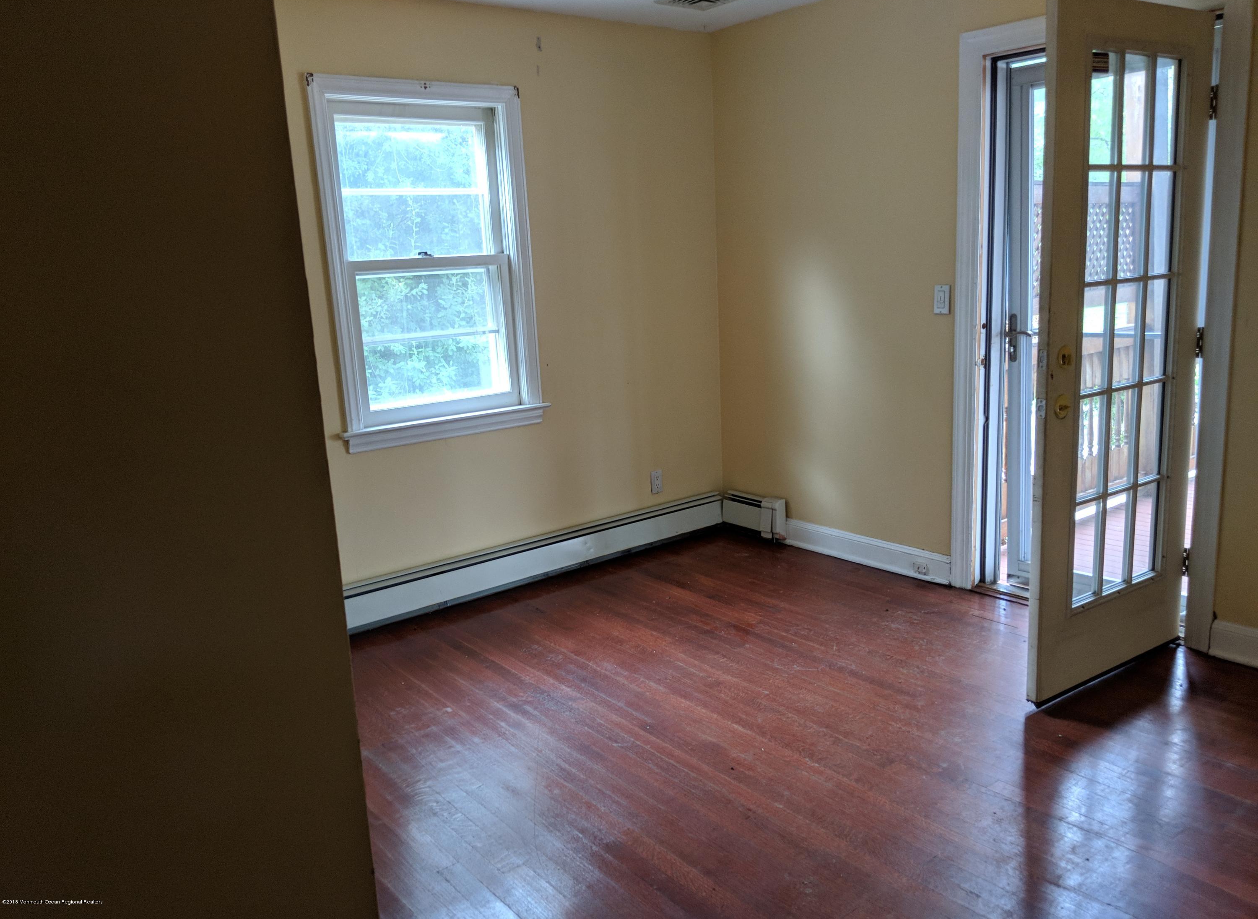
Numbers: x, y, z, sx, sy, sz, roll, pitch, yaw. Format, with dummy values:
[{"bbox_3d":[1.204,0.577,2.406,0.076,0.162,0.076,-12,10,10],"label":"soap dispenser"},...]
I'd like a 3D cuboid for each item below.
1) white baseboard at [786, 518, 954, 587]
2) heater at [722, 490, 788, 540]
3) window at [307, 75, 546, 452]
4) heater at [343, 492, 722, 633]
[{"bbox_3d":[1.070,0.410,4.452,0.029,0.123,0.905,-12,15,-36],"label":"white baseboard"},{"bbox_3d":[0.643,0.283,4.959,0.070,0.203,0.430,-12,15,-36],"label":"heater"},{"bbox_3d":[-0.793,-0.796,4.020,0.955,1.423,0.115,-12,15,-36],"label":"window"},{"bbox_3d":[-0.340,0.443,4.507,2.090,0.193,0.071,-12,15,-36],"label":"heater"}]

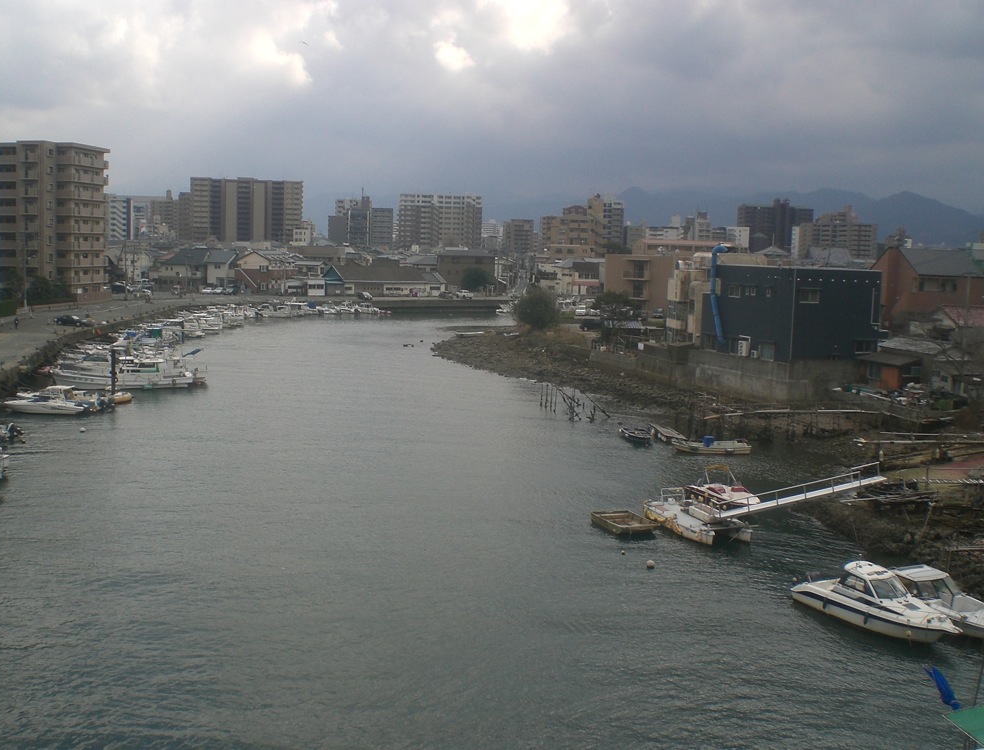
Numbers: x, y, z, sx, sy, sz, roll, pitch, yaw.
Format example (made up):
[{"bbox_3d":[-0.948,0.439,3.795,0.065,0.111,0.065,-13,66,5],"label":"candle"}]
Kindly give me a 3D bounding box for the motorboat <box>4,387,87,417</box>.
[{"bbox_3d":[-33.833,2.047,83.406,6.000,2.150,2.100,0,7,-12],"label":"motorboat"}]

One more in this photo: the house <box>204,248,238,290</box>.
[{"bbox_3d":[-59.186,-23.005,242.258,5.310,8.890,6.800,3,7,12],"label":"house"}]

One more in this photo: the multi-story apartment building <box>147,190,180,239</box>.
[{"bbox_3d":[-237.828,-108.534,796.000,19.000,48.000,14.000,-1,7,-27],"label":"multi-story apartment building"}]

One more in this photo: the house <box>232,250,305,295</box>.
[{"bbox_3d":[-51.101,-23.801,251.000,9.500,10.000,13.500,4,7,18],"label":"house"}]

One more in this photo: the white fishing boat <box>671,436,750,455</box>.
[{"bbox_3d":[15.151,4.889,76.103,5.600,1.200,1.650,1,7,-10],"label":"white fishing boat"}]

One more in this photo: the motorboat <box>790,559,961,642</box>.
[{"bbox_3d":[14.784,8.383,41.654,2.450,2.200,7.200,-2,7,-27],"label":"motorboat"}]

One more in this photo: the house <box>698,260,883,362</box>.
[{"bbox_3d":[29.517,-6.382,109.041,10.600,8.680,14.020,-1,7,-25],"label":"house"}]

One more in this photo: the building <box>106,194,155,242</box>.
[{"bbox_3d":[-185.757,-76.041,565.776,22.000,32.130,16.000,3,7,12],"label":"building"}]

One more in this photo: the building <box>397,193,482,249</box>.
[{"bbox_3d":[-29.226,-79.652,617.000,45.500,42.500,14.000,2,6,-1],"label":"building"}]

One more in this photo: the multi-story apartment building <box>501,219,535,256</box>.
[{"bbox_3d":[17.171,-85.791,725.000,16.500,34.000,14.000,0,6,-12],"label":"multi-story apartment building"}]

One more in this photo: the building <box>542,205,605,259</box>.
[{"bbox_3d":[26.089,-40.212,343.000,14.500,27.300,12.000,4,7,18],"label":"building"}]

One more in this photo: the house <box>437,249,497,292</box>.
[{"bbox_3d":[-6.976,-27.007,289.000,14.600,10.800,10.000,2,6,-1],"label":"house"}]

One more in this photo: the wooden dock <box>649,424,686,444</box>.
[{"bbox_3d":[12.300,4.173,76.915,1.850,0.550,4.900,1,6,-4],"label":"wooden dock"}]

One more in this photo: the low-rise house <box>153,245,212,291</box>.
[{"bbox_3d":[-66.507,-22.895,238.847,11.350,8.980,7.300,3,7,12],"label":"low-rise house"}]

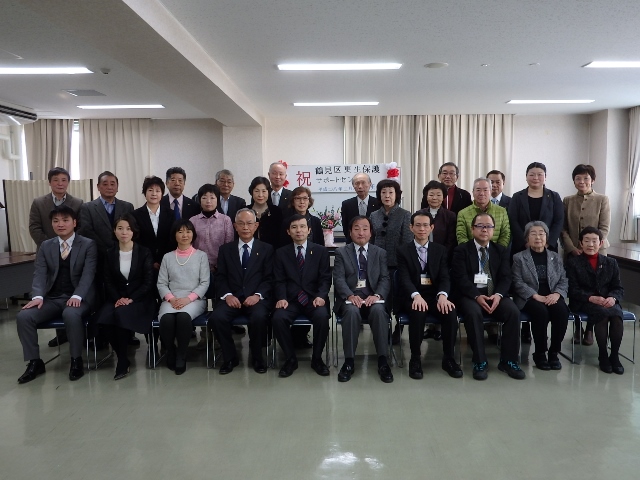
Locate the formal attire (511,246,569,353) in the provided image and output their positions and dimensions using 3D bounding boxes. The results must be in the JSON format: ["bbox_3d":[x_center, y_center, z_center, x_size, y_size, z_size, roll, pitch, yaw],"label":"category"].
[{"bbox_3d":[1.869,0.502,4.308,0.448,0.860,0.580,0,6,7],"label":"formal attire"}]

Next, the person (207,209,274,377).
[{"bbox_3d":[-0.648,0.398,4.264,0.529,1.330,0.640,-1,6,0],"label":"person"}]

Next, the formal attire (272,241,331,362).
[{"bbox_3d":[-0.155,0.489,4.243,0.500,0.950,0.640,0,6,1],"label":"formal attire"}]

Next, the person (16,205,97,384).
[{"bbox_3d":[-2.162,0.394,4.183,0.540,1.356,0.840,0,6,3],"label":"person"}]

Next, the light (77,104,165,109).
[{"bbox_3d":[-2.971,-2.002,7.471,1.260,0.080,0.240,0,6,1],"label":"light"}]

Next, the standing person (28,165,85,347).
[{"bbox_3d":[-2.523,0.158,4.838,0.540,1.700,0.340,-2,6,-14],"label":"standing person"}]

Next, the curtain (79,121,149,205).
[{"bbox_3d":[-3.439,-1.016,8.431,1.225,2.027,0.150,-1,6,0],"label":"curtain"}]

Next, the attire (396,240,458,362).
[{"bbox_3d":[0.898,0.484,4.225,0.471,0.954,0.640,-1,6,1],"label":"attire"}]

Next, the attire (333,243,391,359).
[{"bbox_3d":[0.360,0.500,4.231,0.490,0.932,0.650,-1,6,0],"label":"attire"}]

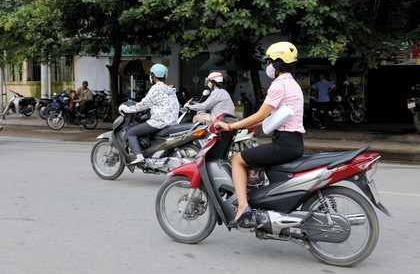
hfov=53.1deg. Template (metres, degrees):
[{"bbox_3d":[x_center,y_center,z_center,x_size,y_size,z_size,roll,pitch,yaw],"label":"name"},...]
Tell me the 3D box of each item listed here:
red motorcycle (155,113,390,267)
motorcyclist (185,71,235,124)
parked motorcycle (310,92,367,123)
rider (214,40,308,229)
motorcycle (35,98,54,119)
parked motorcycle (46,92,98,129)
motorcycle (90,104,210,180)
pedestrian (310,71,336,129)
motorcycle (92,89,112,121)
[{"bbox_3d":[0.368,0.352,3.110,1.809,1.071,0.700,2,7,24],"label":"red motorcycle"},{"bbox_3d":[0.036,-0.322,6.100,0.700,1.220,0.560,2,7,25],"label":"motorcyclist"},{"bbox_3d":[4.382,-0.992,14.308,1.900,1.090,0.720,0,6,5],"label":"parked motorcycle"},{"bbox_3d":[0.403,-0.011,3.053,0.600,1.300,0.560,2,7,24],"label":"rider"},{"bbox_3d":[-5.692,-1.226,16.194,1.850,1.070,0.680,-4,7,-25],"label":"motorcycle"},{"bbox_3d":[-4.282,-0.791,13.060,1.800,1.150,0.680,1,6,14],"label":"parked motorcycle"},{"bbox_3d":[-0.834,0.089,5.420,1.850,1.070,0.700,2,7,28],"label":"motorcycle"},{"bbox_3d":[3.311,-1.047,12.311,0.660,1.660,0.360,1,7,20],"label":"pedestrian"},{"bbox_3d":[-4.229,-1.219,15.646,0.700,1.100,1.850,-5,7,-35],"label":"motorcycle"}]

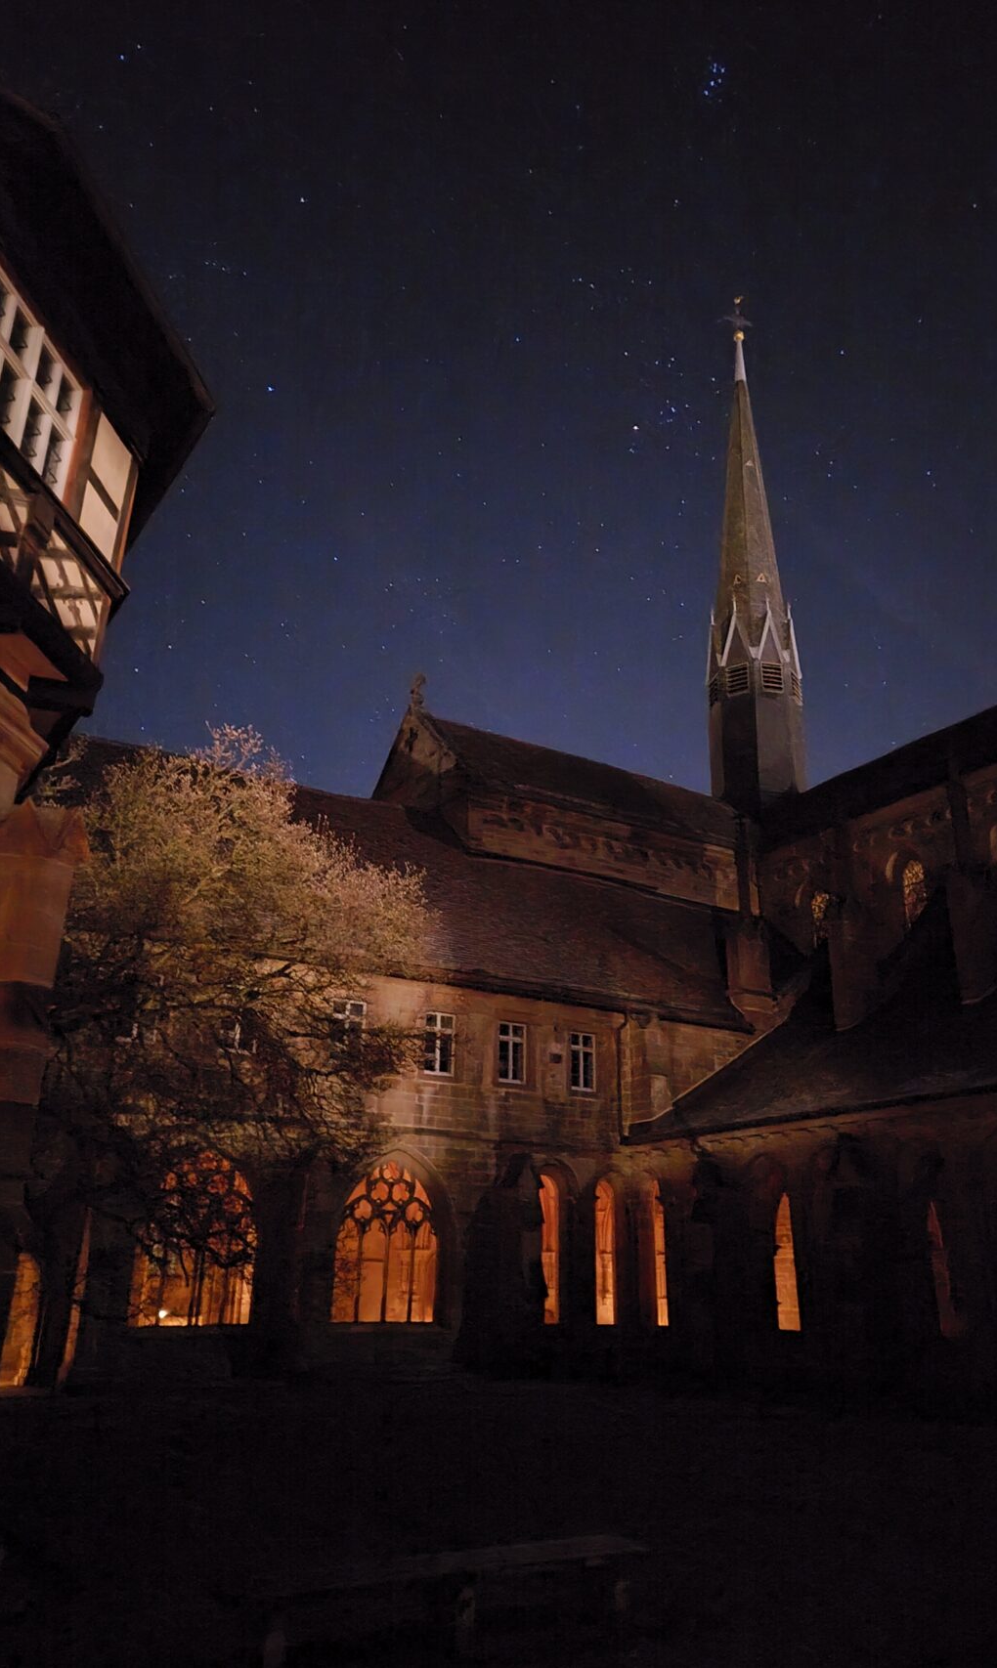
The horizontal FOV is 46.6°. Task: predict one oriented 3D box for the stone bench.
[{"bbox_3d":[-0.258,4.024,6.017,2.320,0.400,0.460,14,-25,-29],"label":"stone bench"}]

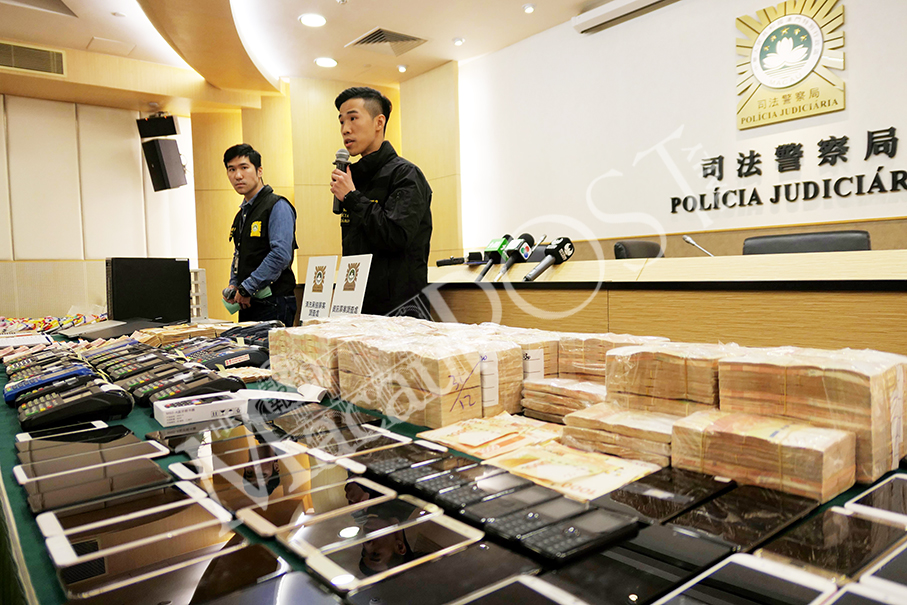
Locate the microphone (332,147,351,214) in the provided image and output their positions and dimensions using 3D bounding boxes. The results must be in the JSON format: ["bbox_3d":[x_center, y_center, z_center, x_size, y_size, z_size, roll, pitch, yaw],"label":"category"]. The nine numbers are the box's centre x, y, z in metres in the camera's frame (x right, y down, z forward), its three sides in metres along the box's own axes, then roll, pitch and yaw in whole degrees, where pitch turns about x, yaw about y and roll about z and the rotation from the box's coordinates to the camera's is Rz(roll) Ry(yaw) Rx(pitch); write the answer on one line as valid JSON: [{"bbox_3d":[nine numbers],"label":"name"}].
[{"bbox_3d":[-0.413,-0.443,2.220,0.062,0.250,0.062,3,-6,0],"label":"microphone"}]

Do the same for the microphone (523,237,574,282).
[{"bbox_3d":[0.414,-0.177,2.617,0.300,0.066,0.066,-38,25,-27],"label":"microphone"}]

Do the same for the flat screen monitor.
[{"bbox_3d":[-1.646,-0.048,3.287,0.095,0.370,0.395,0,3,41],"label":"flat screen monitor"}]

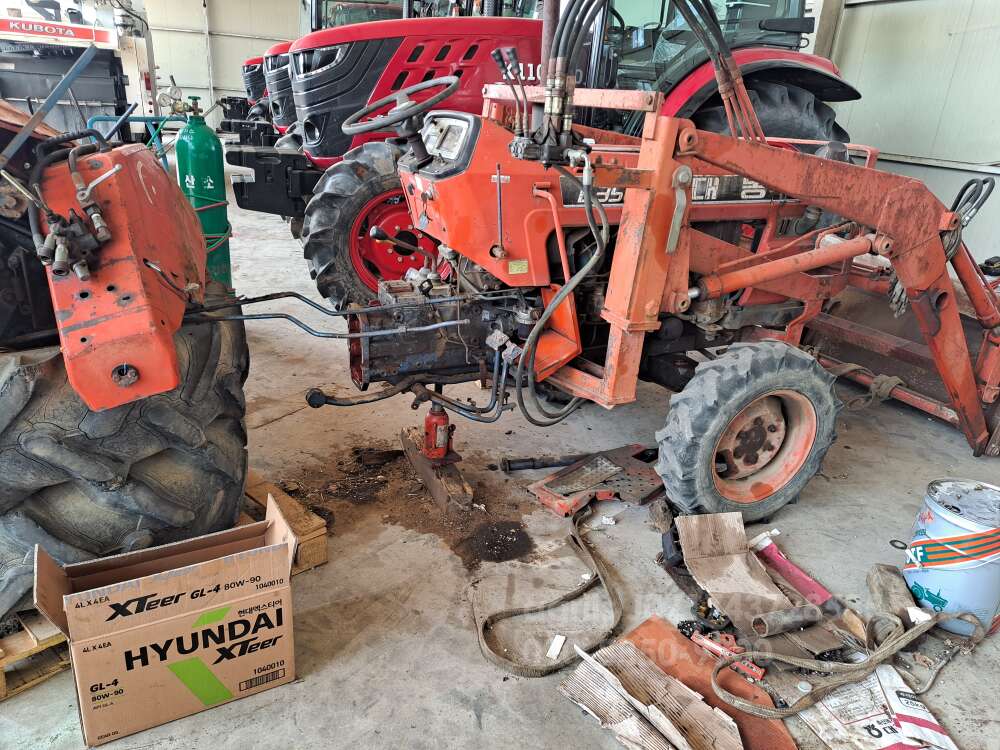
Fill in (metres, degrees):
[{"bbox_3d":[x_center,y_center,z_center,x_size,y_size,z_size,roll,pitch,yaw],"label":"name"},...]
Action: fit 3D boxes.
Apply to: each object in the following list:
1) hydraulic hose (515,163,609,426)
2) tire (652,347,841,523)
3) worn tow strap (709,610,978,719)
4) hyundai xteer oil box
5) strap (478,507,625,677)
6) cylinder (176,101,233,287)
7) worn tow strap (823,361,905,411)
[{"bbox_3d":[0.184,-0.227,2.249,0.289,0.844,0.200,-5,23,-22],"label":"hydraulic hose"},{"bbox_3d":[0.897,0.213,2.567,0.730,0.720,0.195,-5,23,-22],"label":"tire"},{"bbox_3d":[0.986,0.769,1.924,0.906,0.130,0.209,-1,21,-13],"label":"worn tow strap"},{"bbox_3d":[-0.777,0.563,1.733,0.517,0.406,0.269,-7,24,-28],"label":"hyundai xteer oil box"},{"bbox_3d":[0.246,0.635,2.227,0.342,0.060,0.886,15,23,25],"label":"strap"},{"bbox_3d":[-1.609,-0.829,3.950,0.235,1.300,0.235,4,21,0],"label":"cylinder"},{"bbox_3d":[1.938,0.059,3.837,0.140,0.190,0.400,-5,23,-22],"label":"worn tow strap"}]

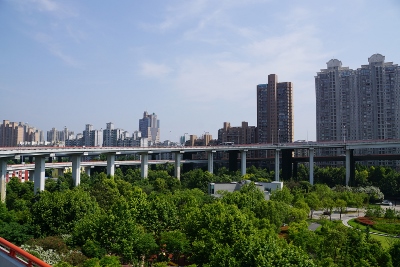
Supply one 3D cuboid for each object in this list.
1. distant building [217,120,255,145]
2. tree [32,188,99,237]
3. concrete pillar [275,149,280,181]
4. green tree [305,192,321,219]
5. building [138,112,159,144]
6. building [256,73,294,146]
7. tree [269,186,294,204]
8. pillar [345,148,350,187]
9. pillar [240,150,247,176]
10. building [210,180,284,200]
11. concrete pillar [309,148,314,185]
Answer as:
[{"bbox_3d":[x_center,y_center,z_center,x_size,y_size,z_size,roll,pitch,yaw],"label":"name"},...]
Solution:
[{"bbox_3d":[36.528,12.176,290.000,35.000,46.000,15.000,-1,-3,22],"label":"distant building"},{"bbox_3d":[-30.477,18.920,68.000,14.500,12.800,13.500,0,-3,0],"label":"tree"},{"bbox_3d":[45.828,20.171,177.000,2.100,20.500,2.400,0,-3,6],"label":"concrete pillar"},{"bbox_3d":[35.426,22.672,94.500,4.900,8.100,4.800,0,-3,0],"label":"green tree"},{"bbox_3d":[-90.870,3.959,540.000,27.000,86.000,30.000,-2,-3,40],"label":"building"},{"bbox_3d":[70.192,-8.832,279.000,31.000,87.000,21.000,-1,-3,23],"label":"building"},{"bbox_3d":[28.865,22.917,105.000,8.400,8.700,8.000,0,-3,0],"label":"tree"},{"bbox_3d":[81.538,19.244,165.000,2.100,21.000,2.400,-1,-3,27],"label":"pillar"},{"bbox_3d":[25.951,20.171,177.000,2.100,20.200,2.400,0,-3,-6],"label":"pillar"},{"bbox_3d":[20.165,25.483,133.000,32.000,7.200,14.000,0,-3,2],"label":"building"},{"bbox_3d":[64.192,19.659,172.000,2.100,20.800,2.400,-1,-3,19],"label":"concrete pillar"}]

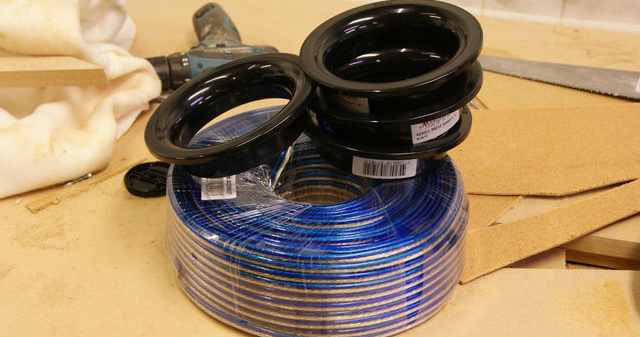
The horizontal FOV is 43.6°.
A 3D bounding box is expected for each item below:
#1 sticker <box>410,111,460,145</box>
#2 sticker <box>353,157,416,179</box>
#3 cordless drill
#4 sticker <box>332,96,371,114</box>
[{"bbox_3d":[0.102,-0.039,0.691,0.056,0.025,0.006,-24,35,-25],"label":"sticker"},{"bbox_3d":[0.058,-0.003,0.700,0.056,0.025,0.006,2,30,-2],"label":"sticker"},{"bbox_3d":[-0.159,-0.158,1.065,0.190,0.056,0.183,-7,33,-13],"label":"cordless drill"},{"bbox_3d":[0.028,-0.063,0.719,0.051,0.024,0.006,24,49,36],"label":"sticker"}]

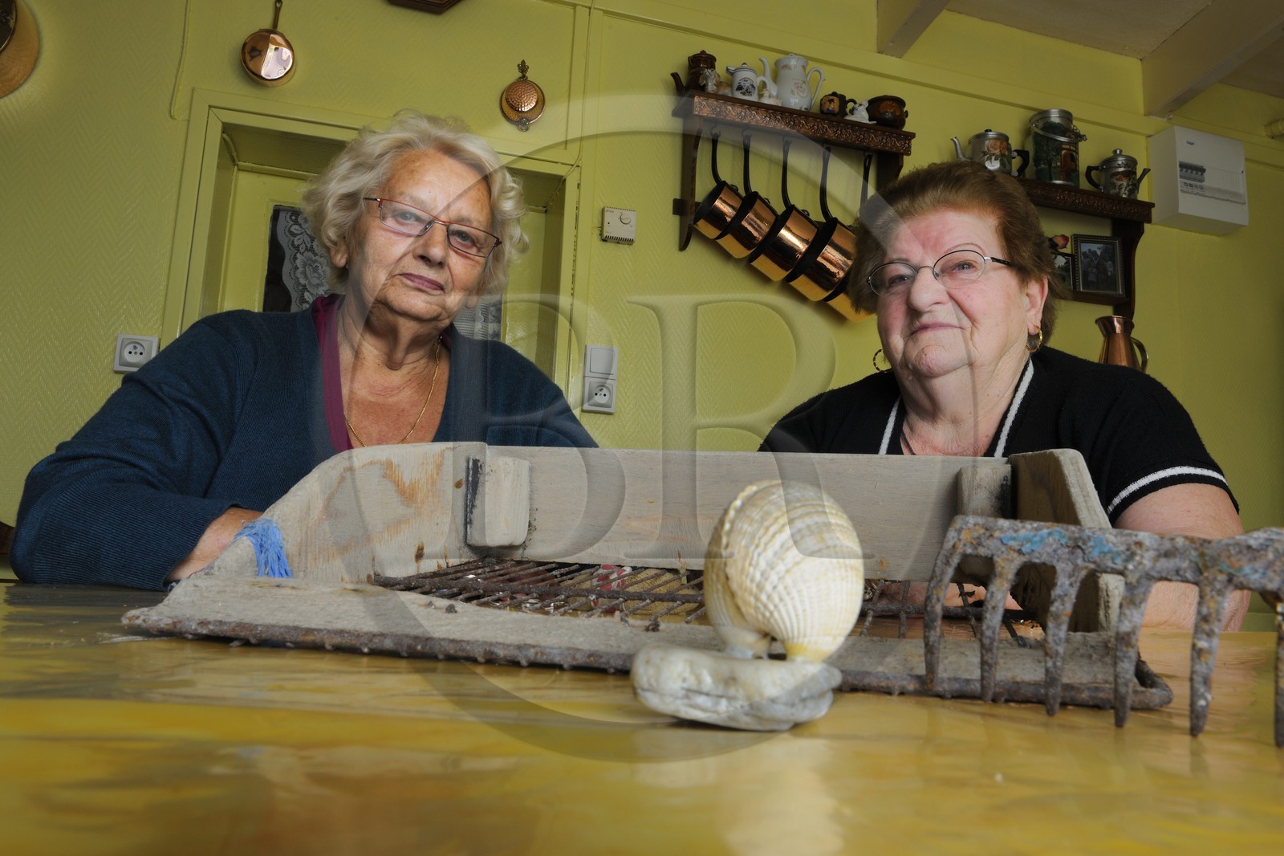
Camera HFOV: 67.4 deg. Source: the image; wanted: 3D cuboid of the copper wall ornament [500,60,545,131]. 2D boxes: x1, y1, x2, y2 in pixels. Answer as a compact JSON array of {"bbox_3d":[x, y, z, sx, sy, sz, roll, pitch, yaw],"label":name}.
[{"bbox_3d":[-0.277,-0.771,2.241,0.105,0.177,0.035,5,-9,-15],"label":"copper wall ornament"}]

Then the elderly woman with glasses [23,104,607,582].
[{"bbox_3d":[-0.272,0.274,0.817,0.570,1.260,0.660,5,-9,-15],"label":"elderly woman with glasses"}]

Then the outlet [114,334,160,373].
[{"bbox_3d":[-0.981,-0.143,1.871,0.074,0.074,0.014,5,-10,-15],"label":"outlet"}]

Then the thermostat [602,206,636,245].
[{"bbox_3d":[-0.053,-0.455,2.173,0.074,0.073,0.026,5,-10,-15],"label":"thermostat"}]

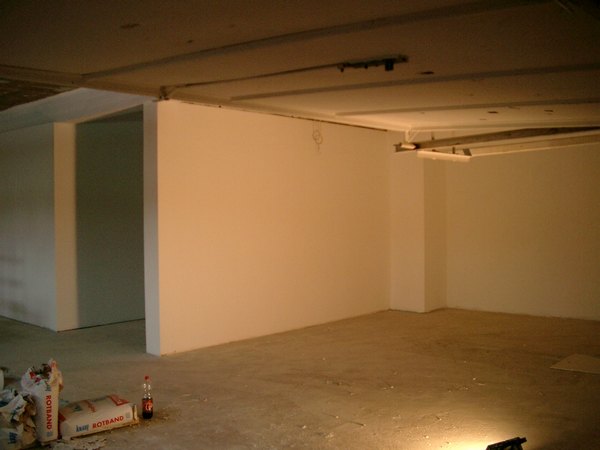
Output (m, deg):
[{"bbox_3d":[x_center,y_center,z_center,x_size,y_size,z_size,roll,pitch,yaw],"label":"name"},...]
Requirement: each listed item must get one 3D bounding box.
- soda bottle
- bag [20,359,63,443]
[{"bbox_3d":[-1.217,1.366,5.118,0.088,0.330,0.088,-1,1,0],"label":"soda bottle"},{"bbox_3d":[-1.905,1.273,4.731,0.160,0.550,0.360,-2,2,-38],"label":"bag"}]

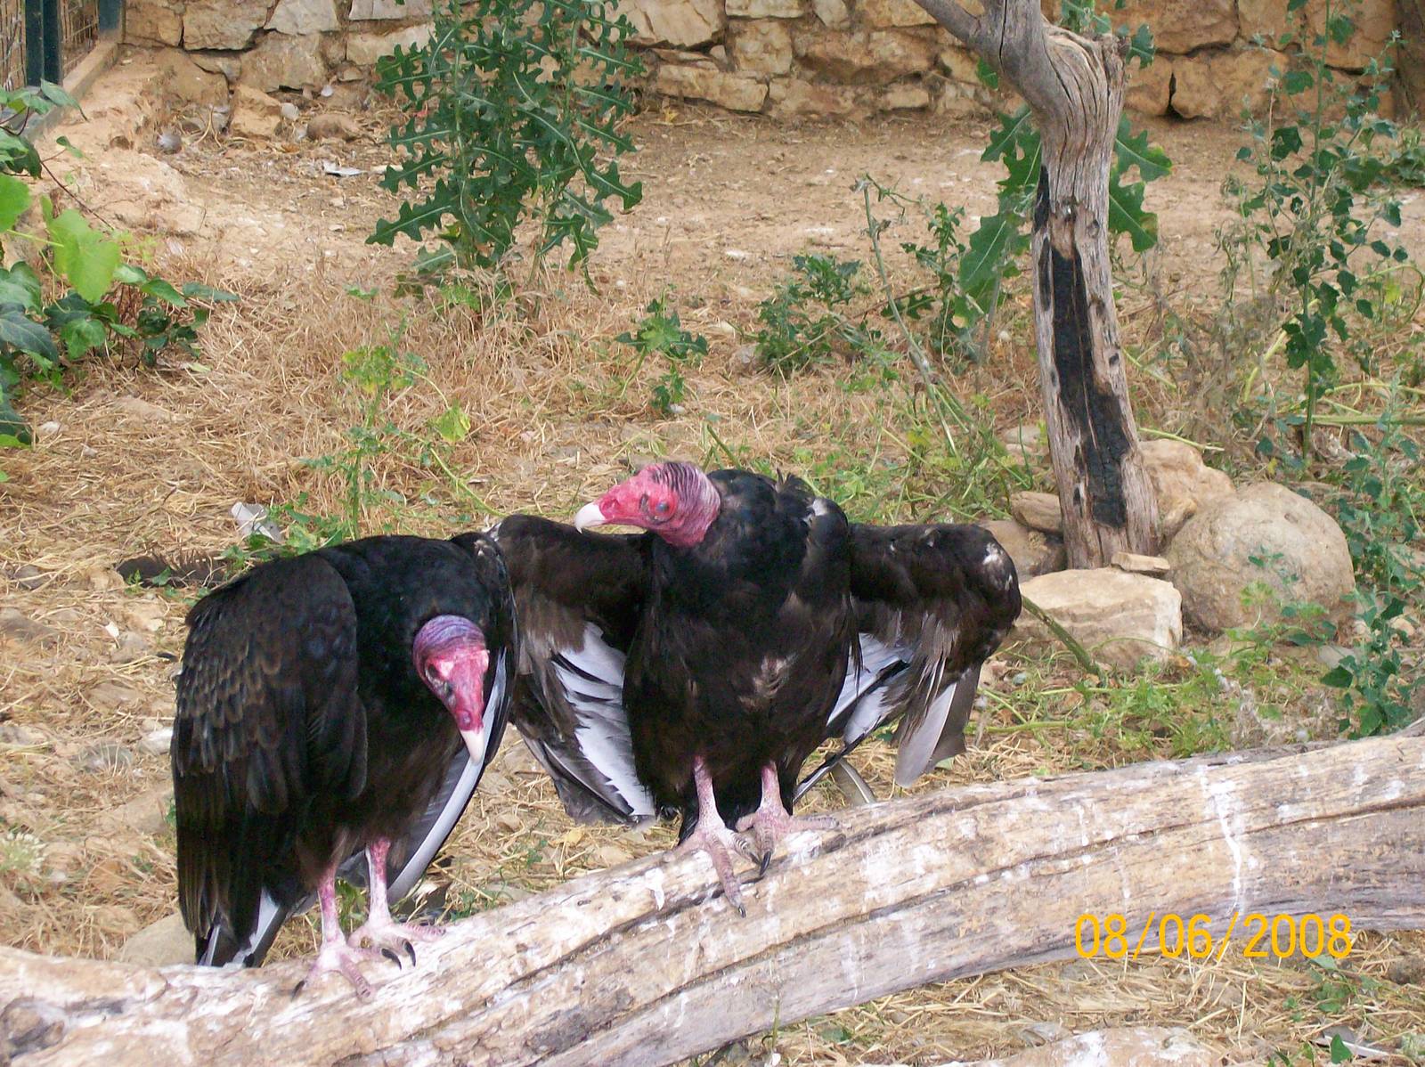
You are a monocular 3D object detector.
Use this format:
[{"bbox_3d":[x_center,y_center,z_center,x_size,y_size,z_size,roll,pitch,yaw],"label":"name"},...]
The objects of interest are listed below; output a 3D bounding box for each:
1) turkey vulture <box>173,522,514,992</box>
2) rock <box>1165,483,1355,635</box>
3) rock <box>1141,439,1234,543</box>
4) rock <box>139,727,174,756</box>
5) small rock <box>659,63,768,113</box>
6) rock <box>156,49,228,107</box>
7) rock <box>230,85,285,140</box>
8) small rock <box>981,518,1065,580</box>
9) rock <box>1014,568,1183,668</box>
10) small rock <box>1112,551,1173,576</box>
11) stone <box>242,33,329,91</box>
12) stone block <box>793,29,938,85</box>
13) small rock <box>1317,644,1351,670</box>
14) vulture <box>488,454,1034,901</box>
[{"bbox_3d":[-0.329,0.205,3.206,0.290,0.460,0.360,-10,21,-33],"label":"turkey vulture"},{"bbox_3d":[0.715,0.030,4.736,0.240,0.200,0.220,1,17,0],"label":"rock"},{"bbox_3d":[0.661,-0.046,4.996,0.150,0.150,0.150,1,17,0],"label":"rock"},{"bbox_3d":[-0.667,0.249,4.300,0.047,0.024,0.040,1,17,0],"label":"rock"},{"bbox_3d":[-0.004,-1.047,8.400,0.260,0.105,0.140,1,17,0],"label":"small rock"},{"bbox_3d":[-1.222,-1.068,8.400,0.170,0.135,0.130,1,17,0],"label":"rock"},{"bbox_3d":[-0.981,-0.940,7.807,0.120,0.130,0.120,1,17,0],"label":"rock"},{"bbox_3d":[0.410,0.025,4.870,0.140,0.095,0.120,-2,18,-10],"label":"small rock"},{"bbox_3d":[0.495,0.110,4.620,0.210,0.085,0.155,5,17,12],"label":"rock"},{"bbox_3d":[0.557,0.039,4.660,0.078,0.022,0.045,1,17,0],"label":"small rock"},{"bbox_3d":[-0.967,-1.093,8.168,0.200,0.150,0.170,1,17,0],"label":"stone"},{"bbox_3d":[0.353,-1.113,8.237,0.330,0.130,0.200,1,17,0],"label":"stone block"},{"bbox_3d":[0.792,0.155,4.586,0.042,0.030,0.040,1,17,0],"label":"small rock"},{"bbox_3d":[0.043,0.108,3.477,0.510,0.440,0.360,0,17,-3],"label":"vulture"}]

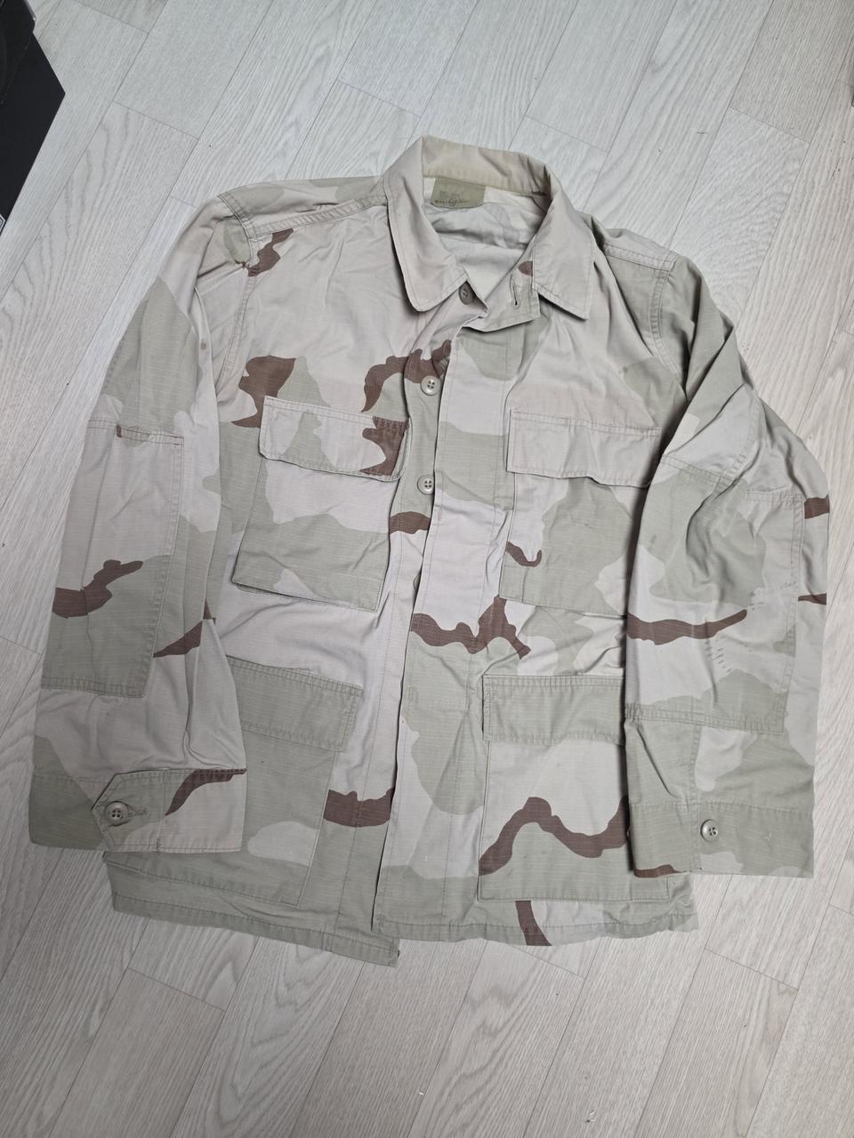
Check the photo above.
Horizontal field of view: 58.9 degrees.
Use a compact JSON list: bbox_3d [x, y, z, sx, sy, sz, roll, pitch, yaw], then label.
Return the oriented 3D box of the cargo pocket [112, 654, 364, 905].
[{"bbox_3d":[-0.170,0.183,0.678,0.179,0.020,0.200,16,83,-2],"label":"cargo pocket"}]

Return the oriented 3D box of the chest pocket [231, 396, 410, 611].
[{"bbox_3d":[-0.098,-0.063,0.704,0.137,0.020,0.186,9,83,-2],"label":"chest pocket"}]

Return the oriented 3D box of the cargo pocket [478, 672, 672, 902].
[{"bbox_3d":[0.138,0.199,0.694,0.180,0.020,0.202,2,84,-3],"label":"cargo pocket"}]

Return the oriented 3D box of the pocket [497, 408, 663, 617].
[{"bbox_3d":[0.145,-0.056,0.717,0.147,0.020,0.180,5,83,-3],"label":"pocket"}]

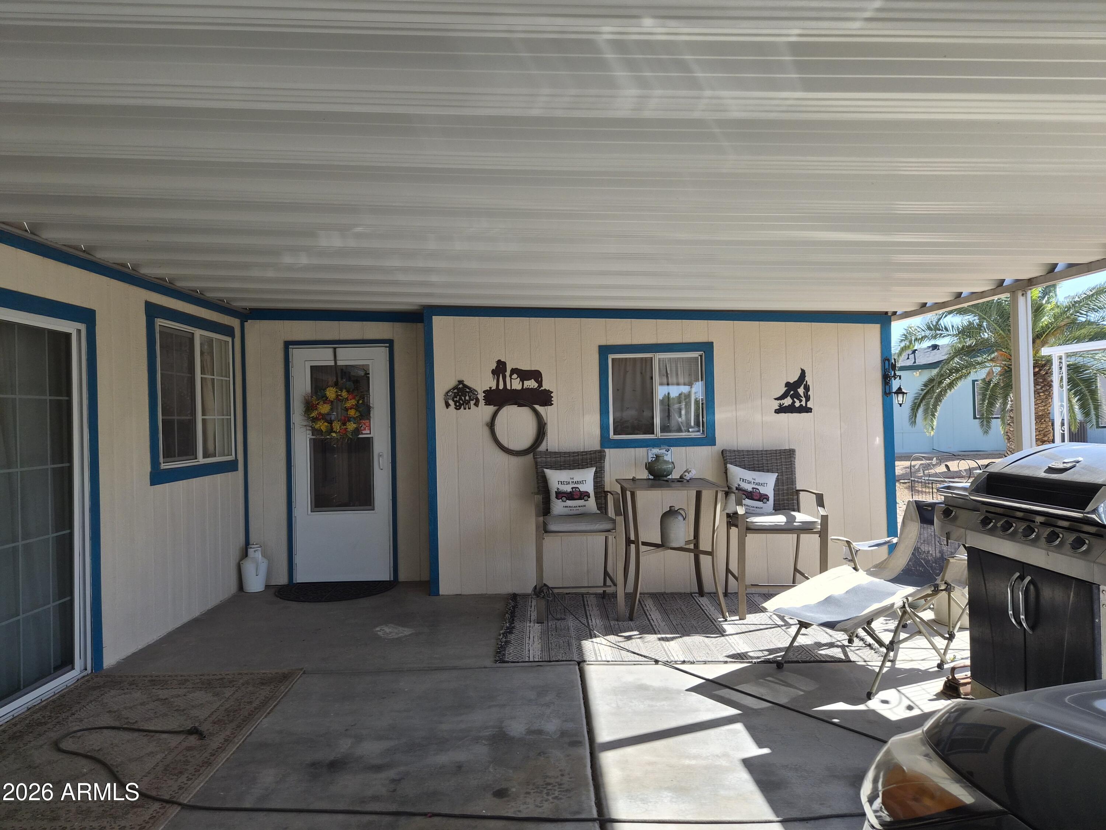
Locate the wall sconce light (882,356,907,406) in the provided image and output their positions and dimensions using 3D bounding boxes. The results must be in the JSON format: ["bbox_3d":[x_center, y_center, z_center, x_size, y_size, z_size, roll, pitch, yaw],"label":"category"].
[{"bbox_3d":[2.641,-0.258,5.650,0.120,0.398,0.265,-2,0,2],"label":"wall sconce light"}]

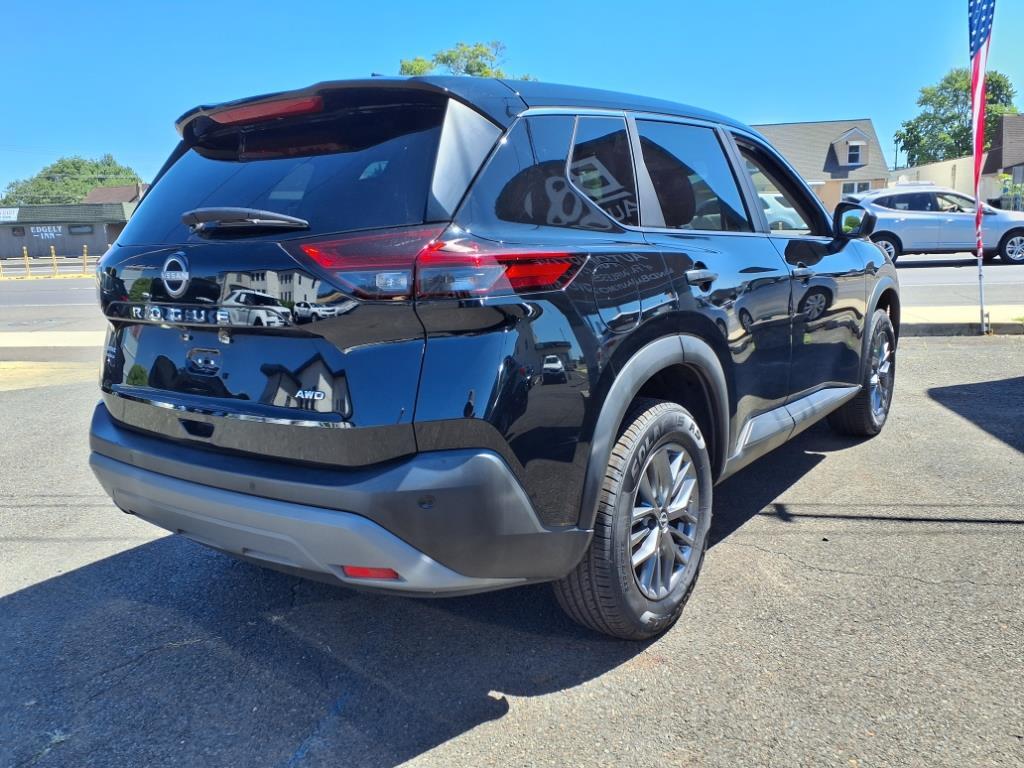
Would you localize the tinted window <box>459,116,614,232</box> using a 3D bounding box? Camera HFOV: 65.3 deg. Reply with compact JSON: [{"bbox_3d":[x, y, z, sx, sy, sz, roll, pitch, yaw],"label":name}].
[{"bbox_3d":[0.058,-0.523,1.959,0.580,0.330,0.060,-16,-1,-44],"label":"tinted window"}]

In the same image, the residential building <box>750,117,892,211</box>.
[{"bbox_3d":[18.400,-13.300,52.500,9.500,7.300,8.200,-1,11,9],"label":"residential building"}]

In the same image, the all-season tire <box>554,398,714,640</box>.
[{"bbox_3d":[0.381,0.389,2.423,0.235,0.725,0.725,5,13,36],"label":"all-season tire"}]

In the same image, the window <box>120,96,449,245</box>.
[{"bbox_3d":[-0.685,-0.567,2.188,1.320,0.410,0.120,5,-27,36],"label":"window"}]

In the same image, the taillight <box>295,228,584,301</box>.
[{"bbox_3d":[-0.166,-0.286,1.888,0.540,0.175,0.480,5,13,36],"label":"taillight"}]

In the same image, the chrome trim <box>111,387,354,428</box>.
[{"bbox_3d":[-0.810,0.057,2.095,1.090,0.045,0.070,5,13,36],"label":"chrome trim"}]

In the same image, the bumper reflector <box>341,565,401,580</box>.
[{"bbox_3d":[-0.318,0.425,1.808,0.150,0.030,0.025,2,11,24],"label":"bumper reflector"}]

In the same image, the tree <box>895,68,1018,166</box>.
[{"bbox_3d":[39.000,-20.760,70.000,10.800,13.400,10.800,3,12,27],"label":"tree"}]

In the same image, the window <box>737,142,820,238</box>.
[{"bbox_3d":[1.102,-0.781,3.289,0.050,0.370,0.790,-15,1,38],"label":"window"}]

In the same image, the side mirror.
[{"bbox_3d":[1.538,-0.732,3.574,0.190,0.160,0.140,5,13,36],"label":"side mirror"}]

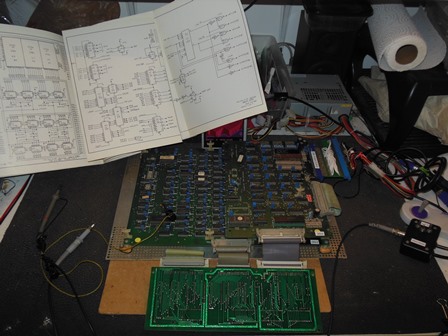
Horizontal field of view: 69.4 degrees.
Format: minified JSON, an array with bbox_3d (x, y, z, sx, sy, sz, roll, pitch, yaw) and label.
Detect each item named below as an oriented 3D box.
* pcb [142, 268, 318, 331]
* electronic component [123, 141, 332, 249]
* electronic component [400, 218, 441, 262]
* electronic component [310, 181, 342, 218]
[{"bbox_3d":[0.016,0.209,0.515,0.267,0.014,0.097,2,56,-2],"label":"pcb"},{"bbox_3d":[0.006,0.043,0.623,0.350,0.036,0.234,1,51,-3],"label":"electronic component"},{"bbox_3d":[0.363,0.132,0.596,0.053,0.027,0.063,20,52,13],"label":"electronic component"},{"bbox_3d":[0.190,0.058,0.604,0.044,0.028,0.072,1,51,-3],"label":"electronic component"}]

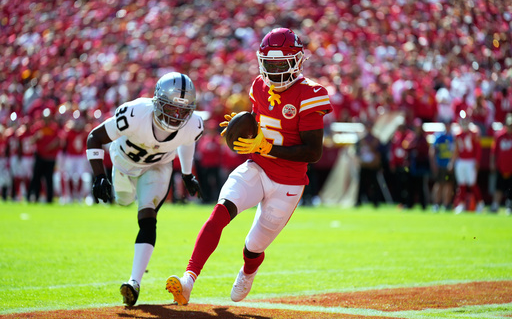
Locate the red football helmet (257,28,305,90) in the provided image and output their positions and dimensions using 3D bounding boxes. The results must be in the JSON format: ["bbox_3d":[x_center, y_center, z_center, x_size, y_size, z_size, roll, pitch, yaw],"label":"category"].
[{"bbox_3d":[0.137,-0.563,15.850,0.250,0.320,0.320,7,13,15],"label":"red football helmet"}]

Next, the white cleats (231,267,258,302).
[{"bbox_3d":[-0.065,0.713,16.100,0.110,0.290,0.130,8,-40,18],"label":"white cleats"}]

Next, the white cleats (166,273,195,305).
[{"bbox_3d":[-0.411,0.713,15.600,0.110,0.130,0.290,20,-21,23],"label":"white cleats"}]

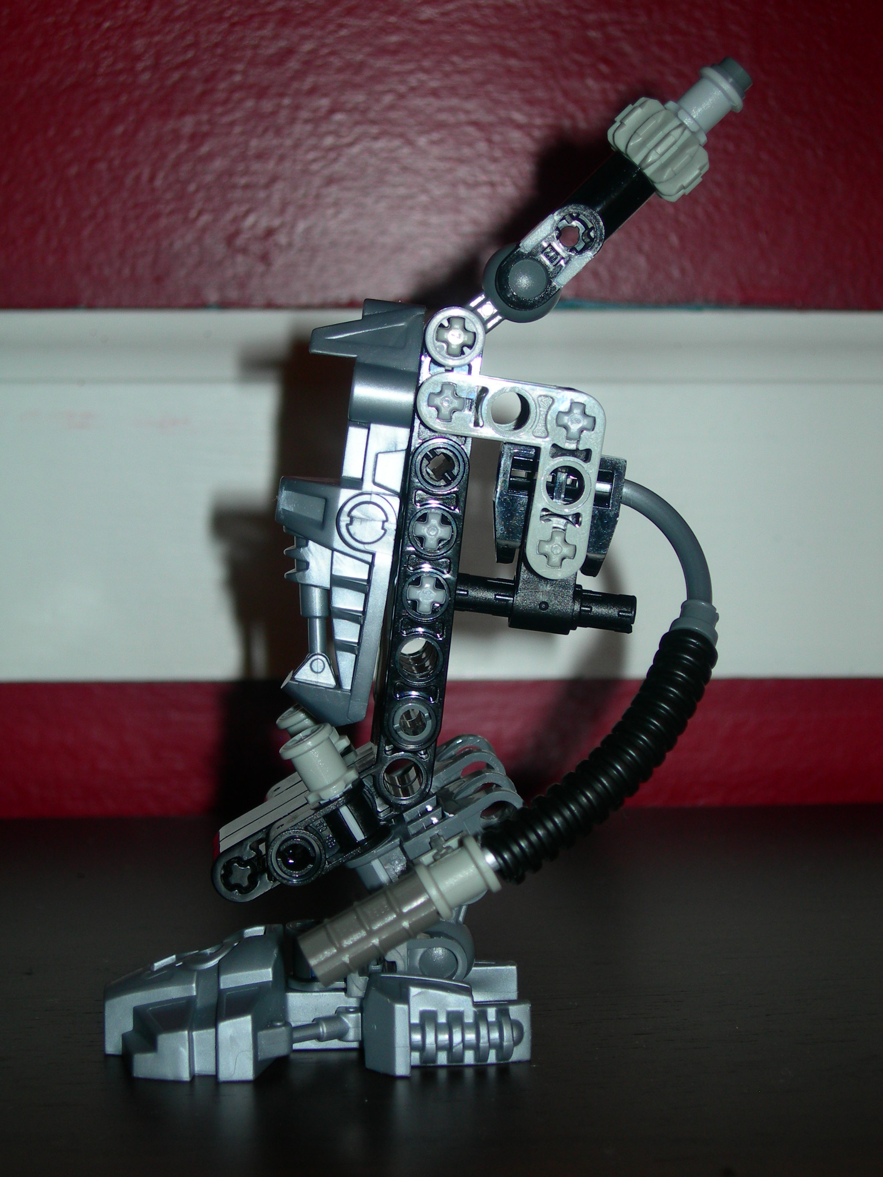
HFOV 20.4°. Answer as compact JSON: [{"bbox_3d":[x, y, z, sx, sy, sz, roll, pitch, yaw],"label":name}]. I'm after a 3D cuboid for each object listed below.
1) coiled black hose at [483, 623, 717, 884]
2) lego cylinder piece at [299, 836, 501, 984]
[{"bbox_3d":[0.020,0.020,0.297,0.011,0.039,0.007,38,-24,7],"label":"coiled black hose"},{"bbox_3d":[-0.005,0.038,0.286,0.024,0.007,0.007,-30,0,5],"label":"lego cylinder piece"}]

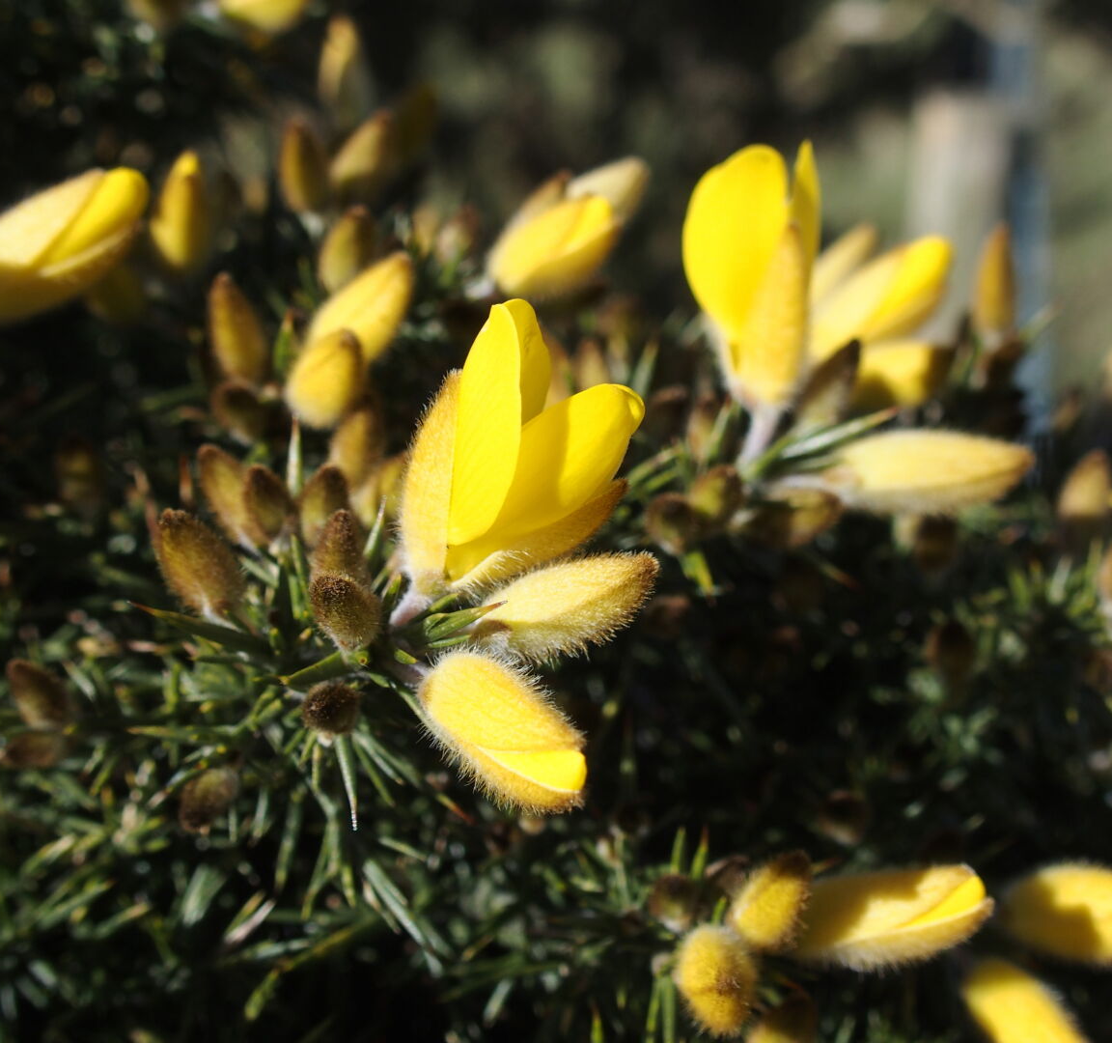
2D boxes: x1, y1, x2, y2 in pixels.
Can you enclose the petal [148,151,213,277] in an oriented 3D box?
[{"bbox_3d":[-0.034,-0.028,0.155,0.005,0.011,0.005,3,3,0],"label":"petal"}]

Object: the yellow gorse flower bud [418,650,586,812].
[{"bbox_3d":[-0.004,0.014,0.110,0.013,0.006,0.006,34,1,22],"label":"yellow gorse flower bud"}]

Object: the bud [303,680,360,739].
[{"bbox_3d":[-0.016,0.014,0.121,0.004,0.006,0.004,-2,63,6],"label":"bud"}]

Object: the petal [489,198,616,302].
[{"bbox_3d":[0.000,-0.024,0.148,0.013,0.007,0.006,-37,0,6],"label":"petal"}]

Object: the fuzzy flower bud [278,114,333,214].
[{"bbox_3d":[-0.026,-0.036,0.172,0.005,0.010,0.005,-8,9,0],"label":"fuzzy flower bud"}]

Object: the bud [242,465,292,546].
[{"bbox_3d":[-0.022,-0.001,0.127,0.003,0.007,0.003,-16,21,0],"label":"bud"}]

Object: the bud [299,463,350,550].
[{"bbox_3d":[-0.017,-0.001,0.126,0.004,0.007,0.003,9,24,0],"label":"bud"}]

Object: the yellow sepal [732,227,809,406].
[{"bbox_3d":[0.018,-0.017,0.138,0.005,0.015,0.005,12,3,0],"label":"yellow sepal"}]

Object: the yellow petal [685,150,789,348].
[{"bbox_3d":[0.014,-0.022,0.132,0.008,0.016,0.004,1,6,11],"label":"yellow petal"}]

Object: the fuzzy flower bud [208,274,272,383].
[{"bbox_3d":[-0.026,-0.016,0.137,0.004,0.009,0.004,-12,12,0],"label":"fuzzy flower bud"}]

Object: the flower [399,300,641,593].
[{"bbox_3d":[-0.002,-0.005,0.120,0.010,0.020,0.012,15,20,-41],"label":"flower"}]

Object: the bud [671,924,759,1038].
[{"bbox_3d":[0.011,0.031,0.115,0.005,0.007,0.011,-12,9,-16],"label":"bud"}]

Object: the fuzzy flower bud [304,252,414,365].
[{"bbox_3d":[-0.018,-0.019,0.150,0.006,0.013,0.006,43,9,0],"label":"fuzzy flower bud"}]

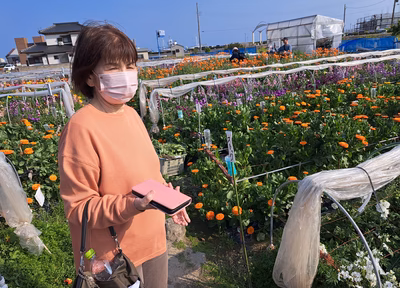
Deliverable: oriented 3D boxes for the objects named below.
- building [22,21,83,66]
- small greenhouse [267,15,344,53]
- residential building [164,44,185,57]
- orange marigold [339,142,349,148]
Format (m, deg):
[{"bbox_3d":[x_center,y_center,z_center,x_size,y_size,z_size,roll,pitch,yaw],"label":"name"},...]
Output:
[{"bbox_3d":[-27.617,-20.133,55.338,12.000,7.900,8.500,-3,19,0],"label":"building"},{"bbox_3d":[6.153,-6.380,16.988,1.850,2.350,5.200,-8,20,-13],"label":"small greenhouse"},{"bbox_3d":[-6.840,-24.619,73.698,5.300,3.400,5.500,-3,19,0],"label":"residential building"},{"bbox_3d":[1.216,0.009,2.350,0.075,0.030,0.075,27,26,25],"label":"orange marigold"}]

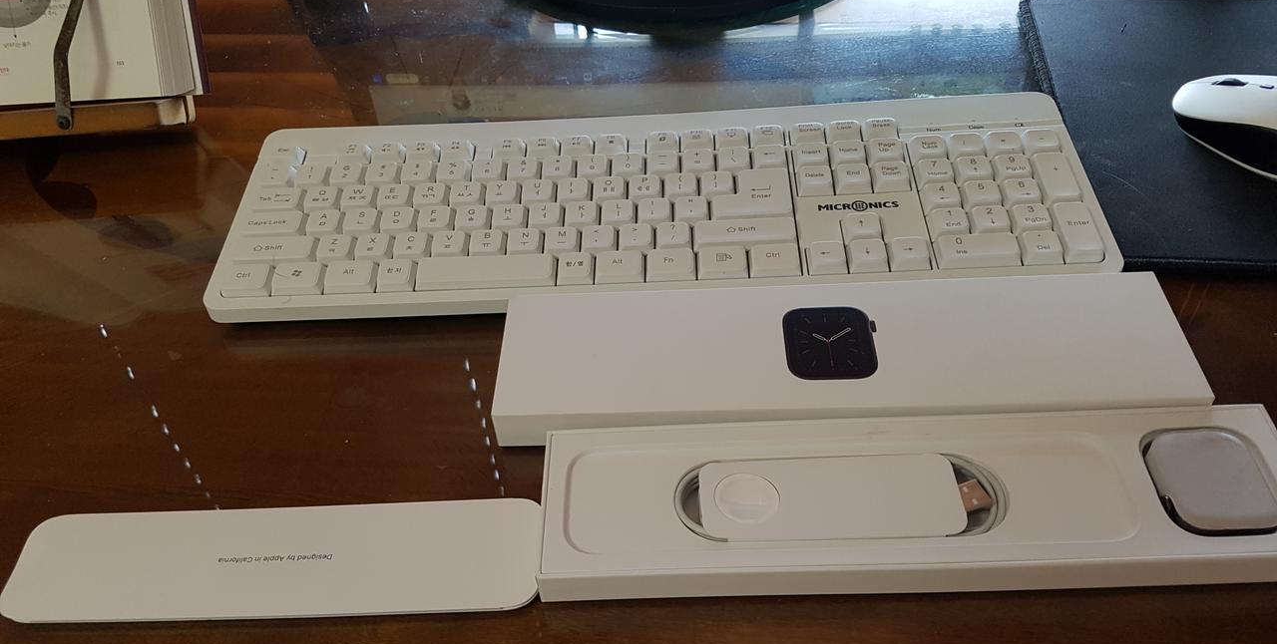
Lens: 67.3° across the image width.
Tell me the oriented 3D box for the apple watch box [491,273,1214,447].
[{"bbox_3d":[0.087,0.017,0.427,0.295,0.022,0.071,-2,47,3],"label":"apple watch box"}]

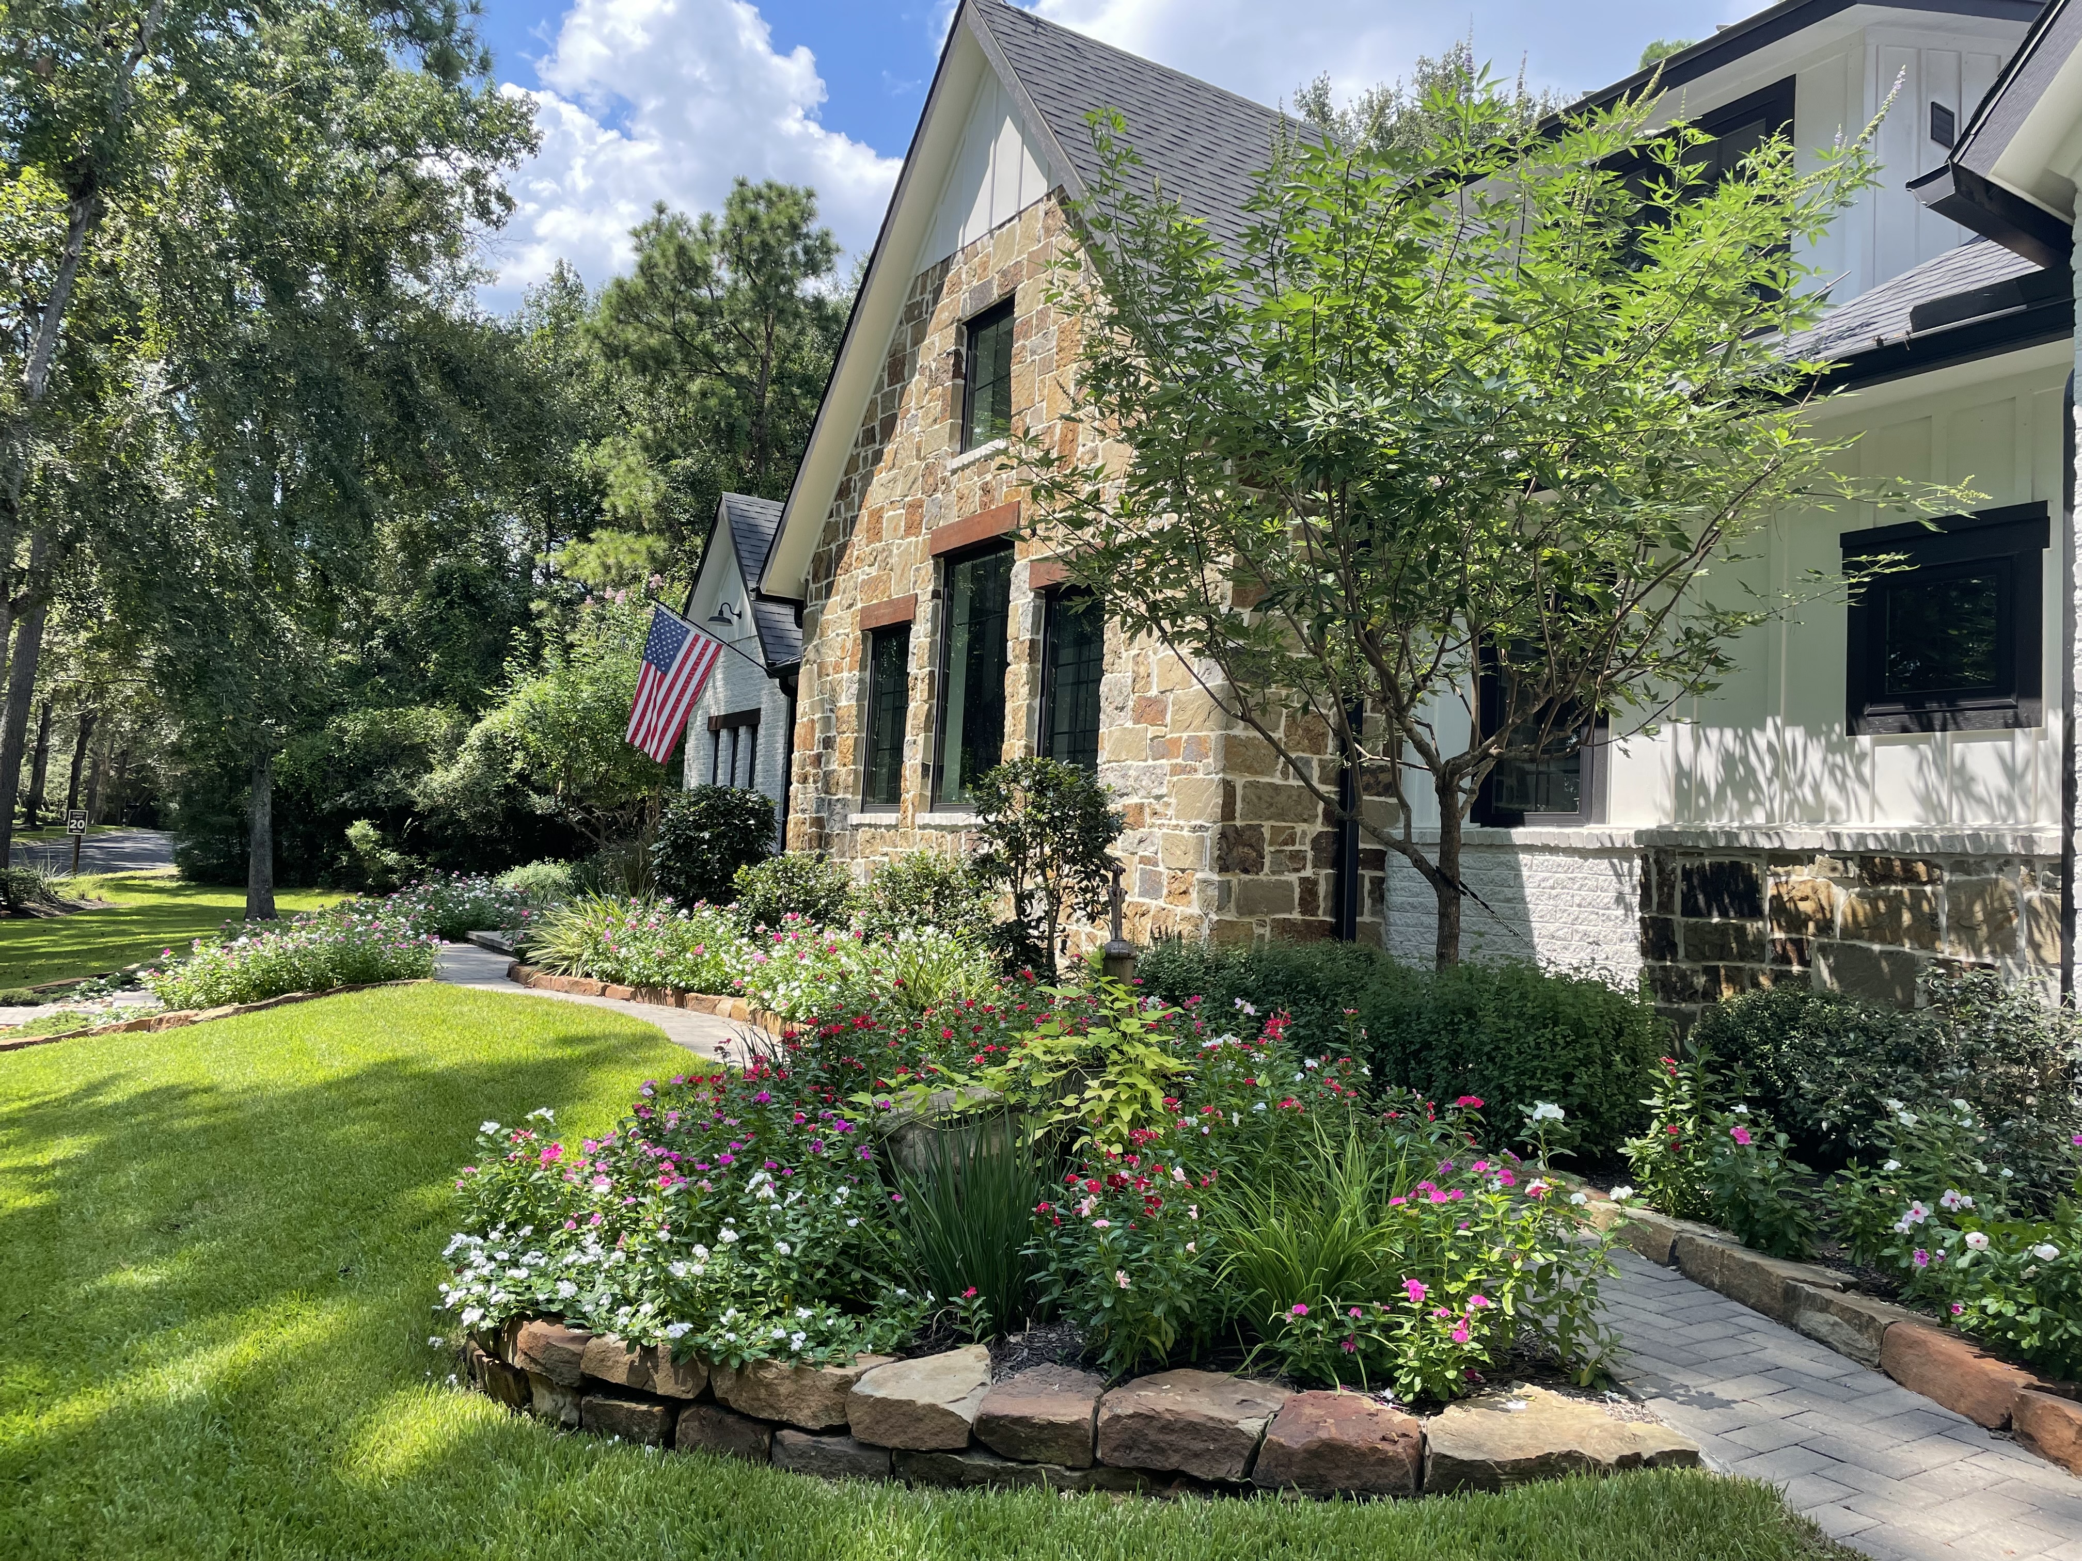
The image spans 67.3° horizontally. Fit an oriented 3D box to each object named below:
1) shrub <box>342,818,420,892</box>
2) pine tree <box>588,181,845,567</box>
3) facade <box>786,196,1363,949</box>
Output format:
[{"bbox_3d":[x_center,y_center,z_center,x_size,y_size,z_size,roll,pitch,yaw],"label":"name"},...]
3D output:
[{"bbox_3d":[-13.497,1.616,32.000,1.600,1.600,1.500,3,-4,0],"label":"shrub"},{"bbox_3d":[-6.433,-4.617,31.000,6.200,14.478,6.000,3,-4,0],"label":"pine tree"},{"bbox_3d":[-0.015,-1.215,10.956,1.150,5.125,5.656,5,-4,-32],"label":"facade"}]

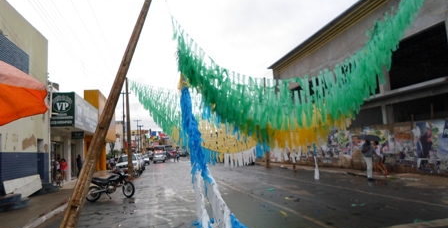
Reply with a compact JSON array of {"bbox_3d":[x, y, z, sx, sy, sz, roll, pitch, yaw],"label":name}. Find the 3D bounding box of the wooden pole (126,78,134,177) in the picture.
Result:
[{"bbox_3d":[-6.570,0.978,22.457,0.280,7.020,0.280,-3,-6,-13],"label":"wooden pole"}]

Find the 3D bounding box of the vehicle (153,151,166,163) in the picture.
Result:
[{"bbox_3d":[-10.436,7.007,52.014,1.800,1.750,4.300,-2,-6,-12],"label":"vehicle"}]

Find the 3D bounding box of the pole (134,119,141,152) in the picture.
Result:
[{"bbox_3d":[-18.627,5.638,69.465,1.300,9.200,0.300,-2,-6,-12],"label":"pole"}]

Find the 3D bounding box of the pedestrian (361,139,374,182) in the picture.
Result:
[{"bbox_3d":[6.047,1.908,13.587,0.540,1.690,0.400,-2,-6,-15],"label":"pedestrian"}]

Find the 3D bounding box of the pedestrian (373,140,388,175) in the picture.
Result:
[{"bbox_3d":[6.632,1.836,13.934,0.480,1.530,0.470,-3,-6,-6],"label":"pedestrian"}]

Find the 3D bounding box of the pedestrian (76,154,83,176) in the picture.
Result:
[{"bbox_3d":[-10.782,3.908,24.105,0.500,1.690,0.380,2,-9,-45],"label":"pedestrian"}]

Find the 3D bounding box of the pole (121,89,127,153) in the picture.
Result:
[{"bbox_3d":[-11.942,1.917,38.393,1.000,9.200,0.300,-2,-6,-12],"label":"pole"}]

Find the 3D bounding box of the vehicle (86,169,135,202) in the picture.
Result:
[{"bbox_3d":[-4.373,2.749,12.534,2.000,1.140,0.760,-1,-6,-22],"label":"vehicle"}]

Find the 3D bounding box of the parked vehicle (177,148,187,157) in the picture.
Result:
[{"bbox_3d":[-10.225,9.828,79.018,1.850,1.750,4.400,-2,-6,-12],"label":"parked vehicle"}]

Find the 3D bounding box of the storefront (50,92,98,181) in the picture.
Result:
[{"bbox_3d":[-12.007,2.038,25.489,2.500,5.850,9.000,-2,-6,-12],"label":"storefront"}]

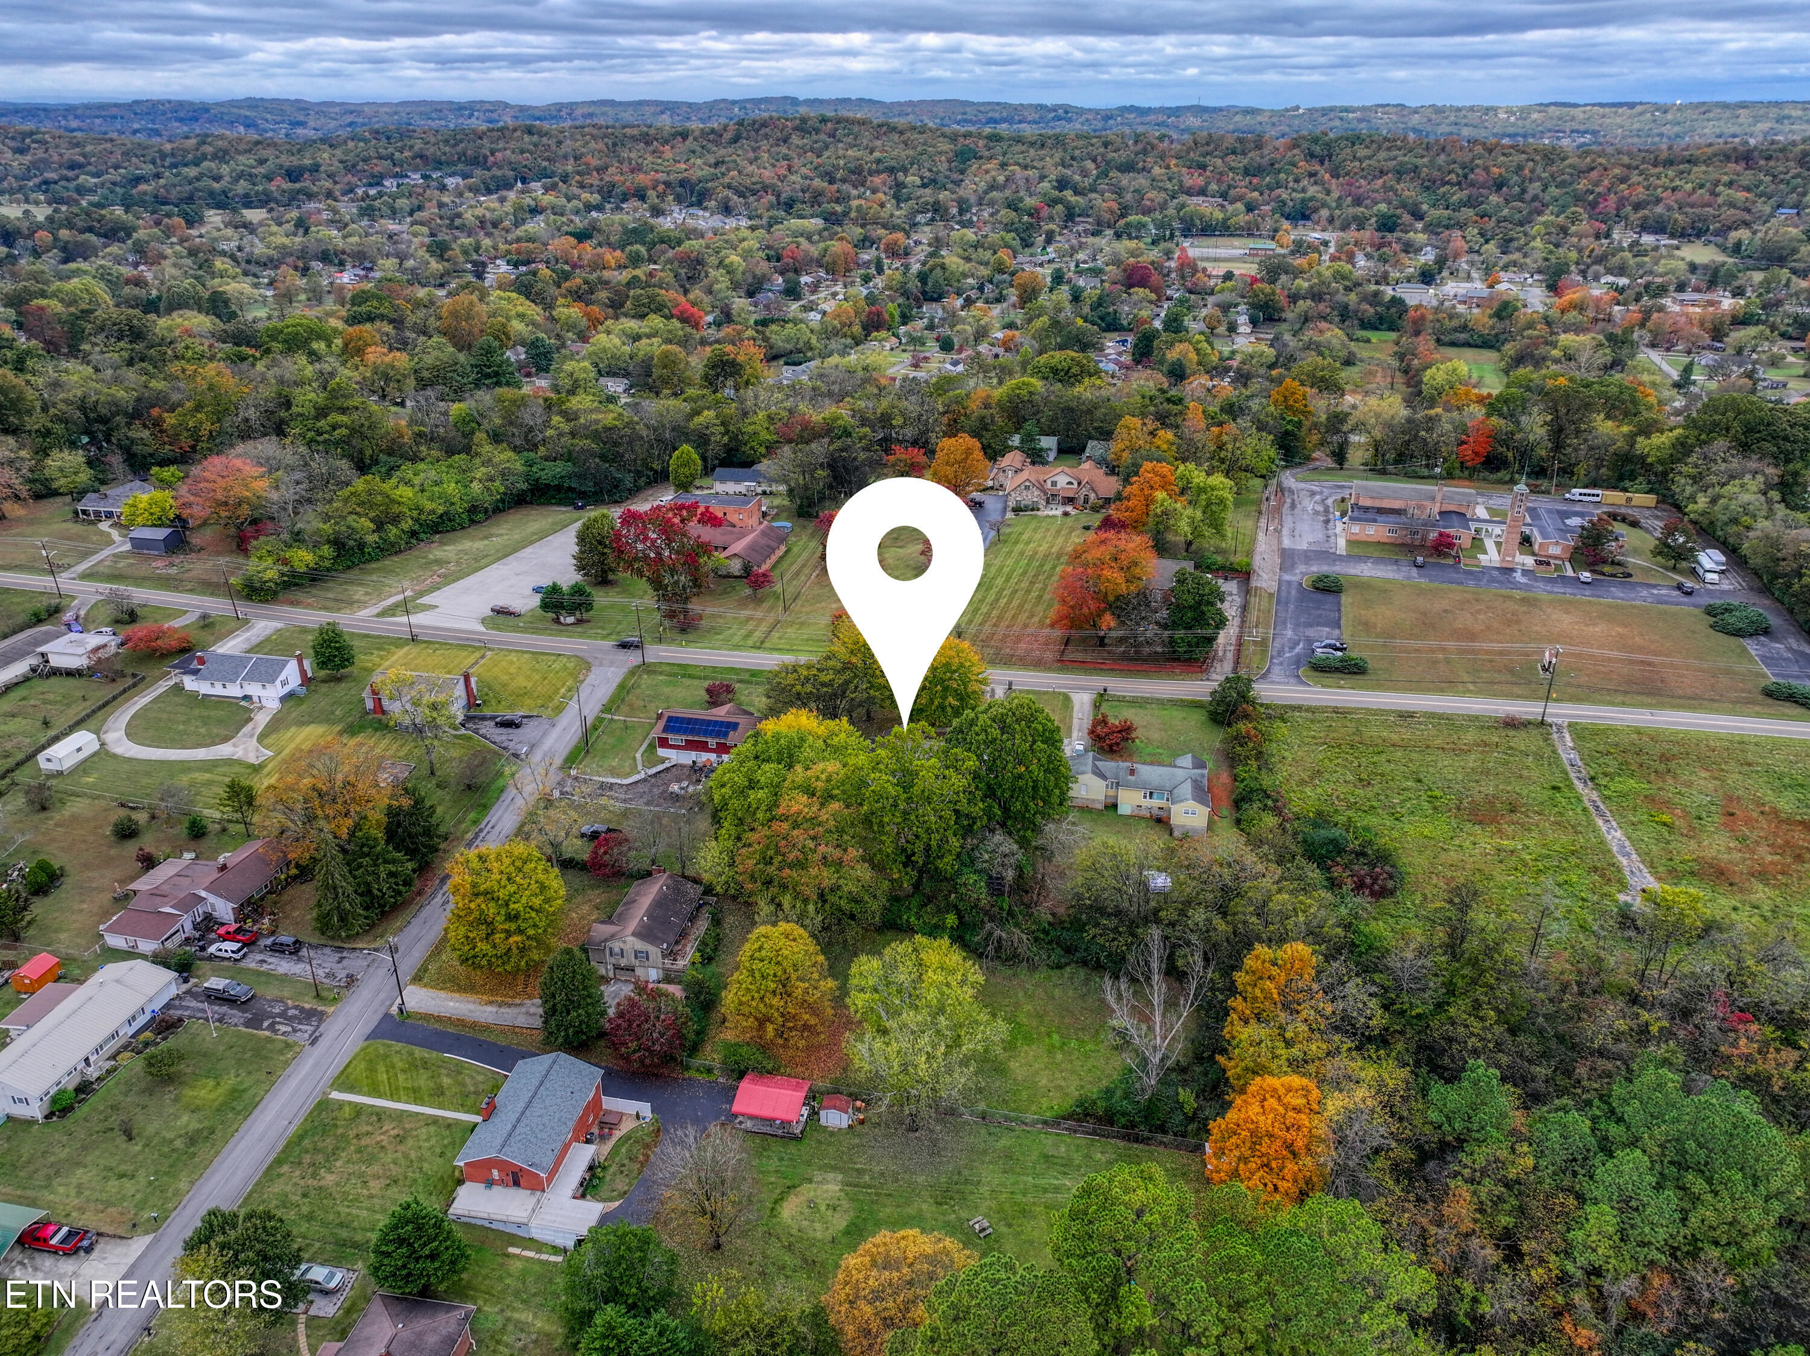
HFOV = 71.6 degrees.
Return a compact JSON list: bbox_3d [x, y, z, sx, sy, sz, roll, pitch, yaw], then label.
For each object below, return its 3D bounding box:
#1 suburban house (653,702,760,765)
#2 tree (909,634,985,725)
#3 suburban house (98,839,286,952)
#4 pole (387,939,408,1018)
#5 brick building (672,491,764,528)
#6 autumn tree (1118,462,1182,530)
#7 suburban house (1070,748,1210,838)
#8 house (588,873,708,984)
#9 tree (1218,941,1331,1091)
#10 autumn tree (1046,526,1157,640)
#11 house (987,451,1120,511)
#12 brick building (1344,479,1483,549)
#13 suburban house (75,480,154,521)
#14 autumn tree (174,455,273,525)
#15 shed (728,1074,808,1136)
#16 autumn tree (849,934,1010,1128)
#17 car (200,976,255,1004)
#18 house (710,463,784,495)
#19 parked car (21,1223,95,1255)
[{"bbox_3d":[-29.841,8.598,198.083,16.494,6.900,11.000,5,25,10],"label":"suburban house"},{"bbox_3d":[5.930,0.910,188.060,12.920,15.200,12.920,0,25,0],"label":"tree"},{"bbox_3d":[-86.886,26.071,152.779,15.500,5.200,19.000,4,25,9],"label":"suburban house"},{"bbox_3d":[-56.564,33.492,139.742,0.500,10.400,0.500,5,25,10],"label":"pole"},{"bbox_3d":[-39.840,-34.950,265.190,18.040,6.000,8.020,5,25,11],"label":"brick building"},{"bbox_3d":[50.300,-37.210,258.890,13.210,14.740,13.210,0,25,0],"label":"autumn tree"},{"bbox_3d":[32.510,15.496,174.152,18.800,6.600,12.500,4,25,8],"label":"suburban house"},{"bbox_3d":[-30.767,30.297,154.474,12.625,6.900,13.665,4,25,8],"label":"house"},{"bbox_3d":[36.826,34.832,123.729,10.600,17.500,10.600,0,25,0],"label":"tree"},{"bbox_3d":[33.260,-15.390,212.140,17.980,19.080,17.980,0,25,0],"label":"autumn tree"},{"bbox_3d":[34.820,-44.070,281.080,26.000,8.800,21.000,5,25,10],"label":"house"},{"bbox_3d":[111.275,-36.699,277.498,26.500,9.300,21.500,5,25,11],"label":"brick building"},{"bbox_3d":[-173.550,-39.500,280.460,13.500,5.600,14.500,5,25,12],"label":"suburban house"},{"bbox_3d":[-150.526,-40.125,276.931,18.800,16.000,18.800,0,25,0],"label":"autumn tree"},{"bbox_3d":[-13.160,43.221,127.318,7.038,3.100,5.936,5,25,10],"label":"shed"},{"bbox_3d":[1.592,34.306,118.520,15.000,20.800,15.000,0,25,0],"label":"autumn tree"},{"bbox_3d":[-74.704,34.525,138.427,5.400,1.800,1.950,5,25,12],"label":"car"},{"bbox_3d":[-39.922,-53.182,333.068,19.752,6.400,12.000,3,25,6],"label":"house"},{"bbox_3d":[-77.075,50.435,113.207,5.597,1.780,1.920,5,25,10],"label":"parked car"}]

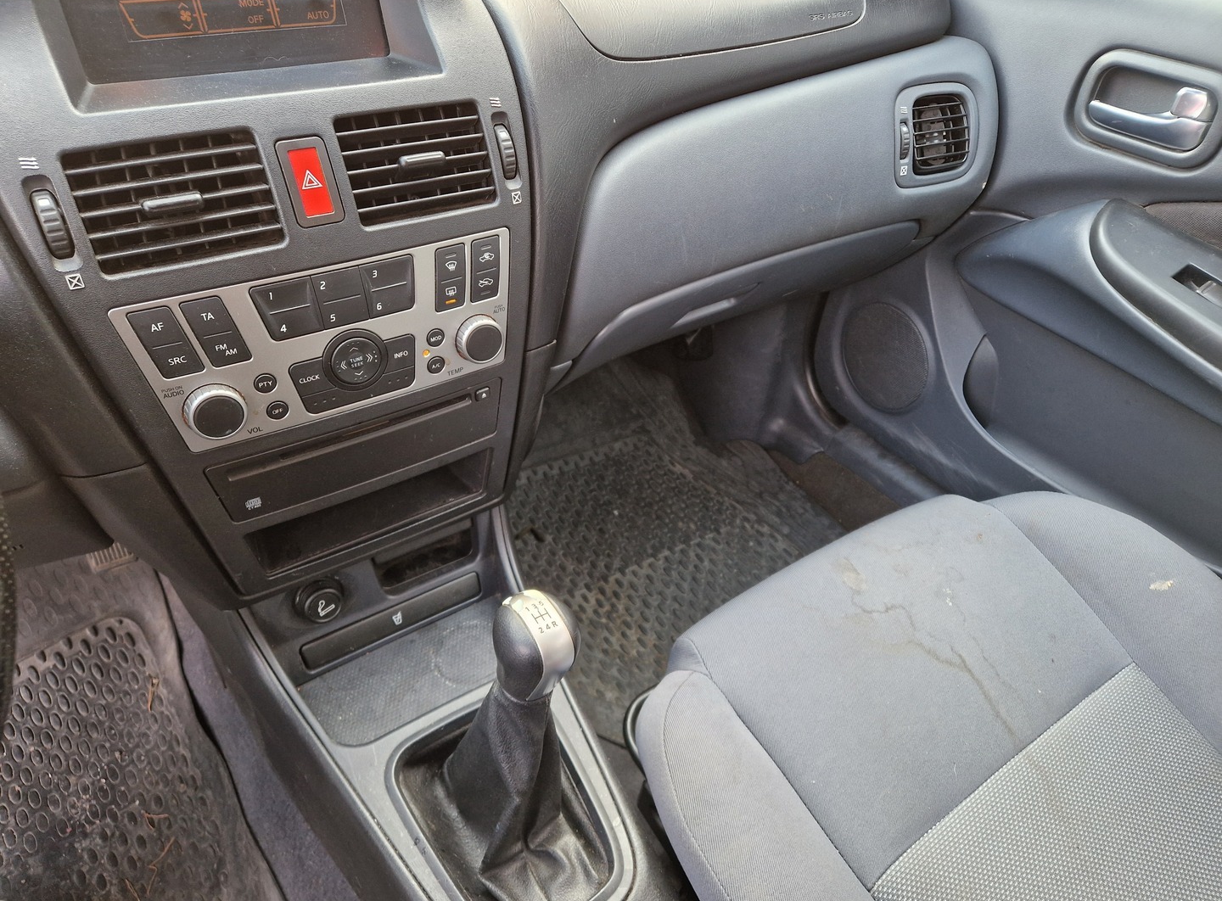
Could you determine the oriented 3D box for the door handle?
[{"bbox_3d":[0.472,-0.297,0.709,0.027,0.047,0.107,-20,42,-27],"label":"door handle"}]

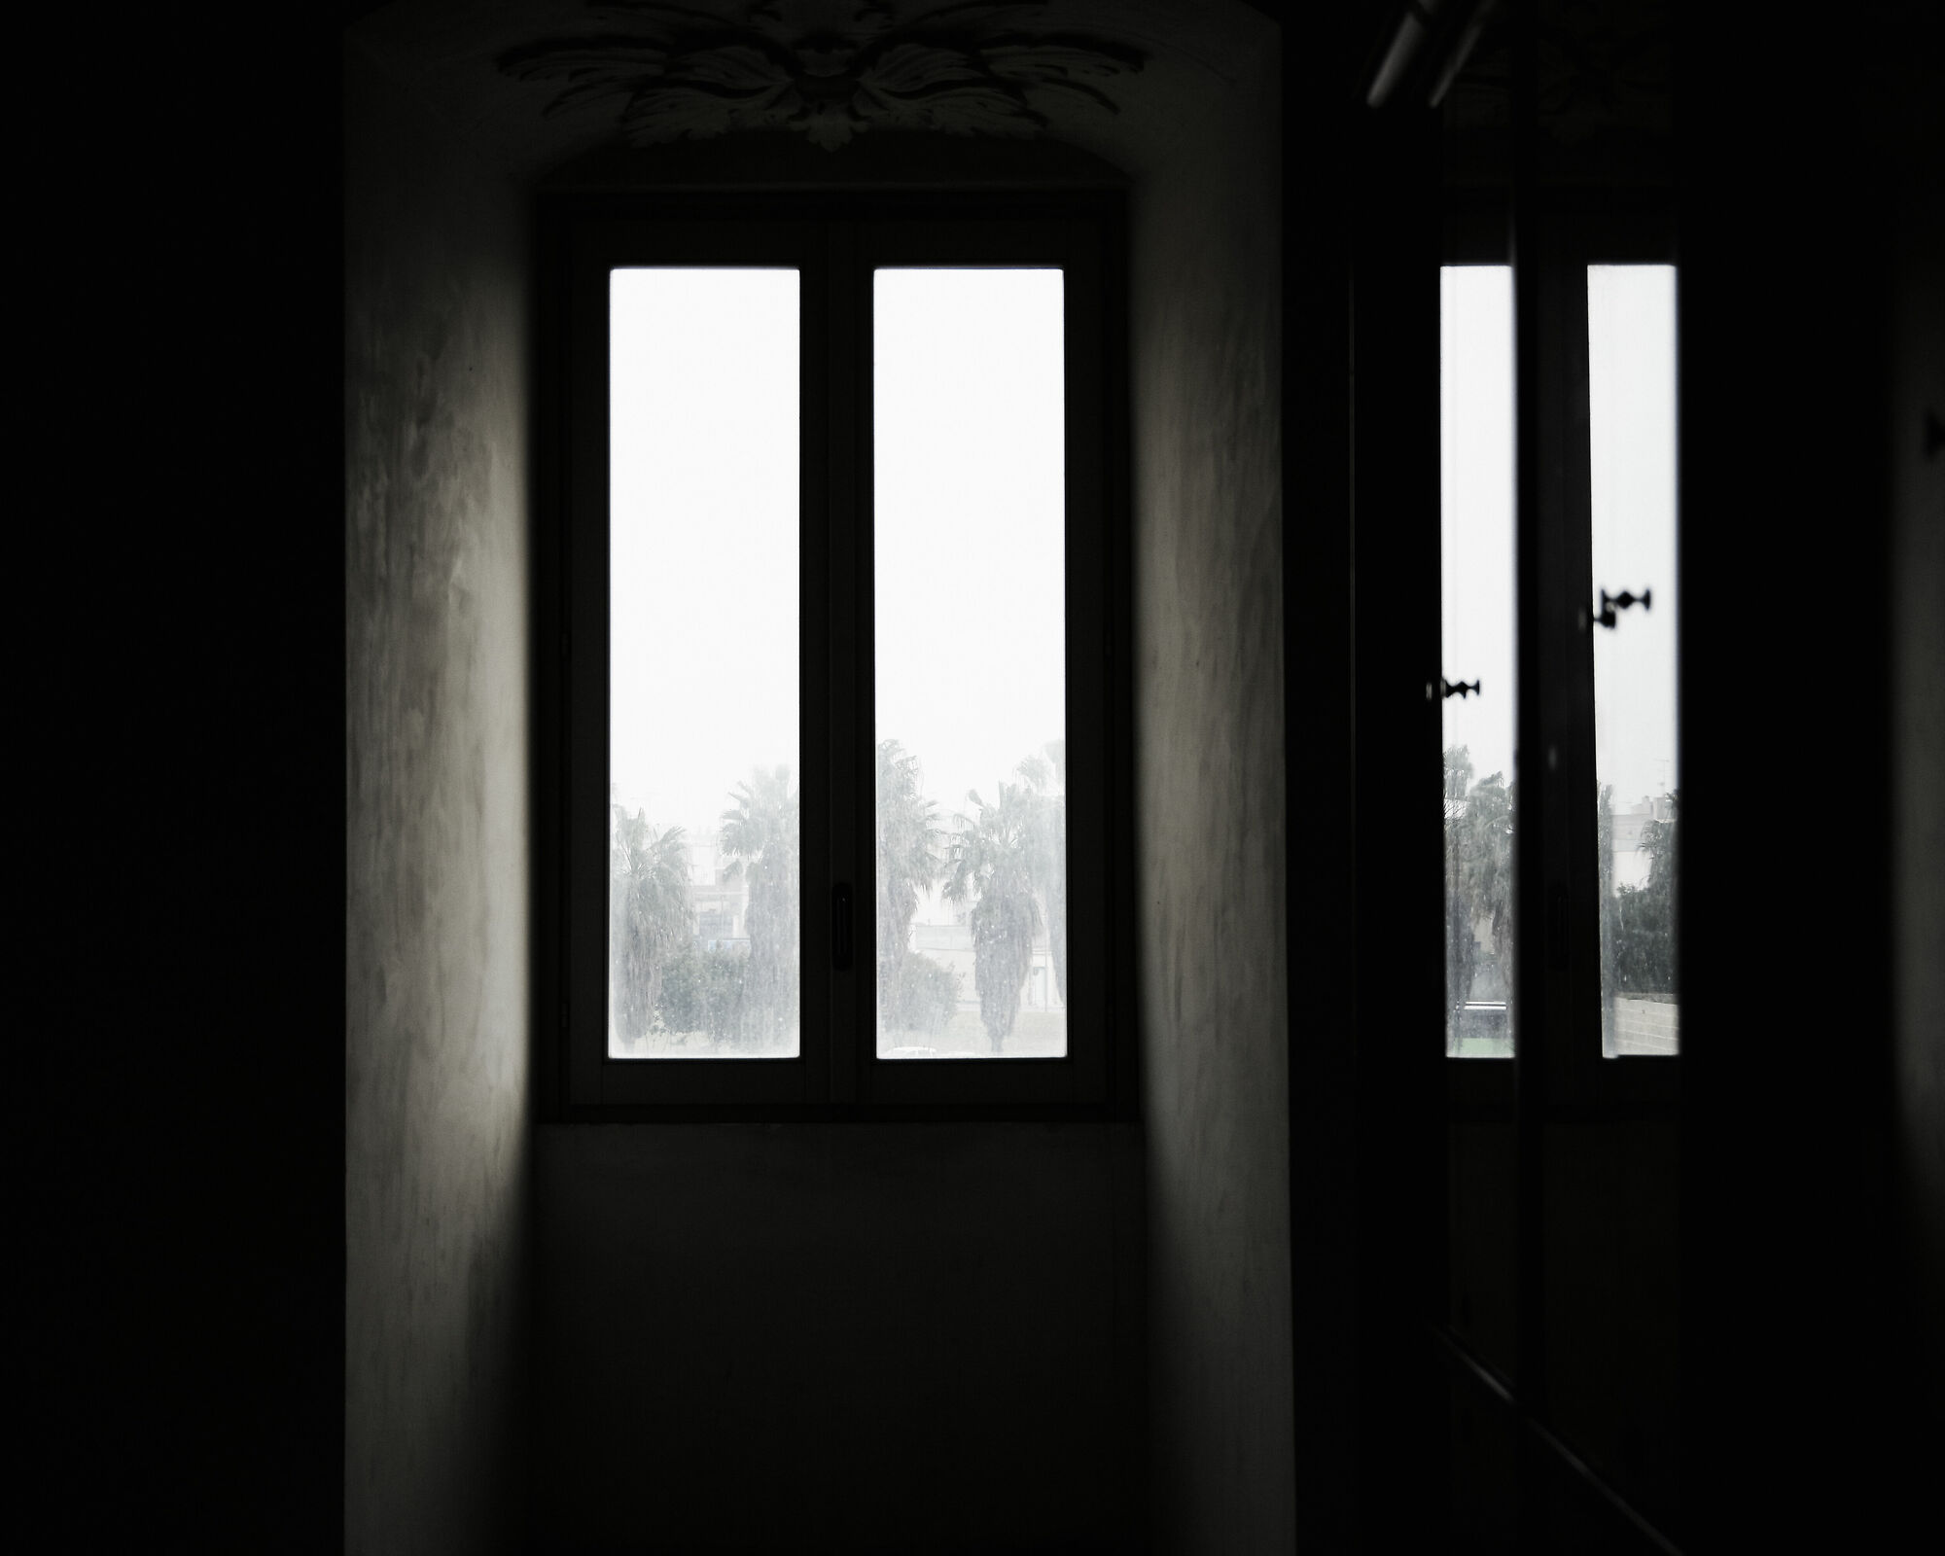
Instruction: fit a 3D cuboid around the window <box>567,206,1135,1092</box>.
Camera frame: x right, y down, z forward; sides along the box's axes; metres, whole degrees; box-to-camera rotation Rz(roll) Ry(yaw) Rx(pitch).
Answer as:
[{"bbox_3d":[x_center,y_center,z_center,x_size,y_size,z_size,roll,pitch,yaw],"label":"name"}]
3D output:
[{"bbox_3d":[-0.272,-0.249,7.130,1.150,1.850,0.100,0,-2,0],"label":"window"}]

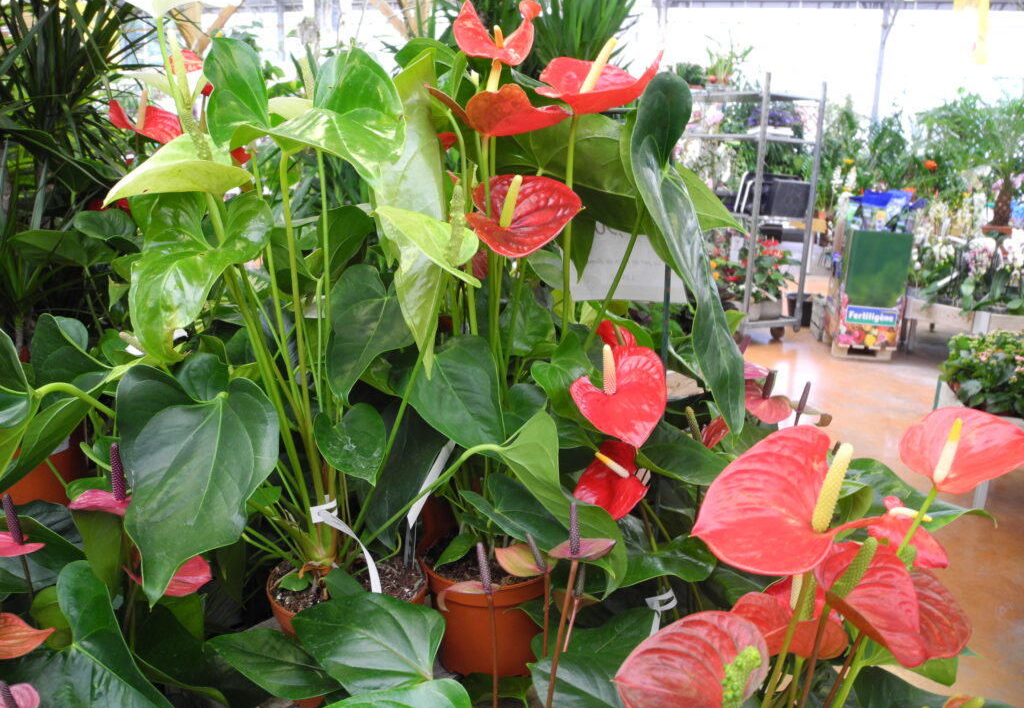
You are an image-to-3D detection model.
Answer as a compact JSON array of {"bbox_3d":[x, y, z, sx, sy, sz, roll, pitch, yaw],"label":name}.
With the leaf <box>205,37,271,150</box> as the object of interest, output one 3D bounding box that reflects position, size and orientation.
[{"bbox_3d":[-0.264,-0.252,0.800,0.066,0.110,0.060,-4,17,-14],"label":"leaf"}]

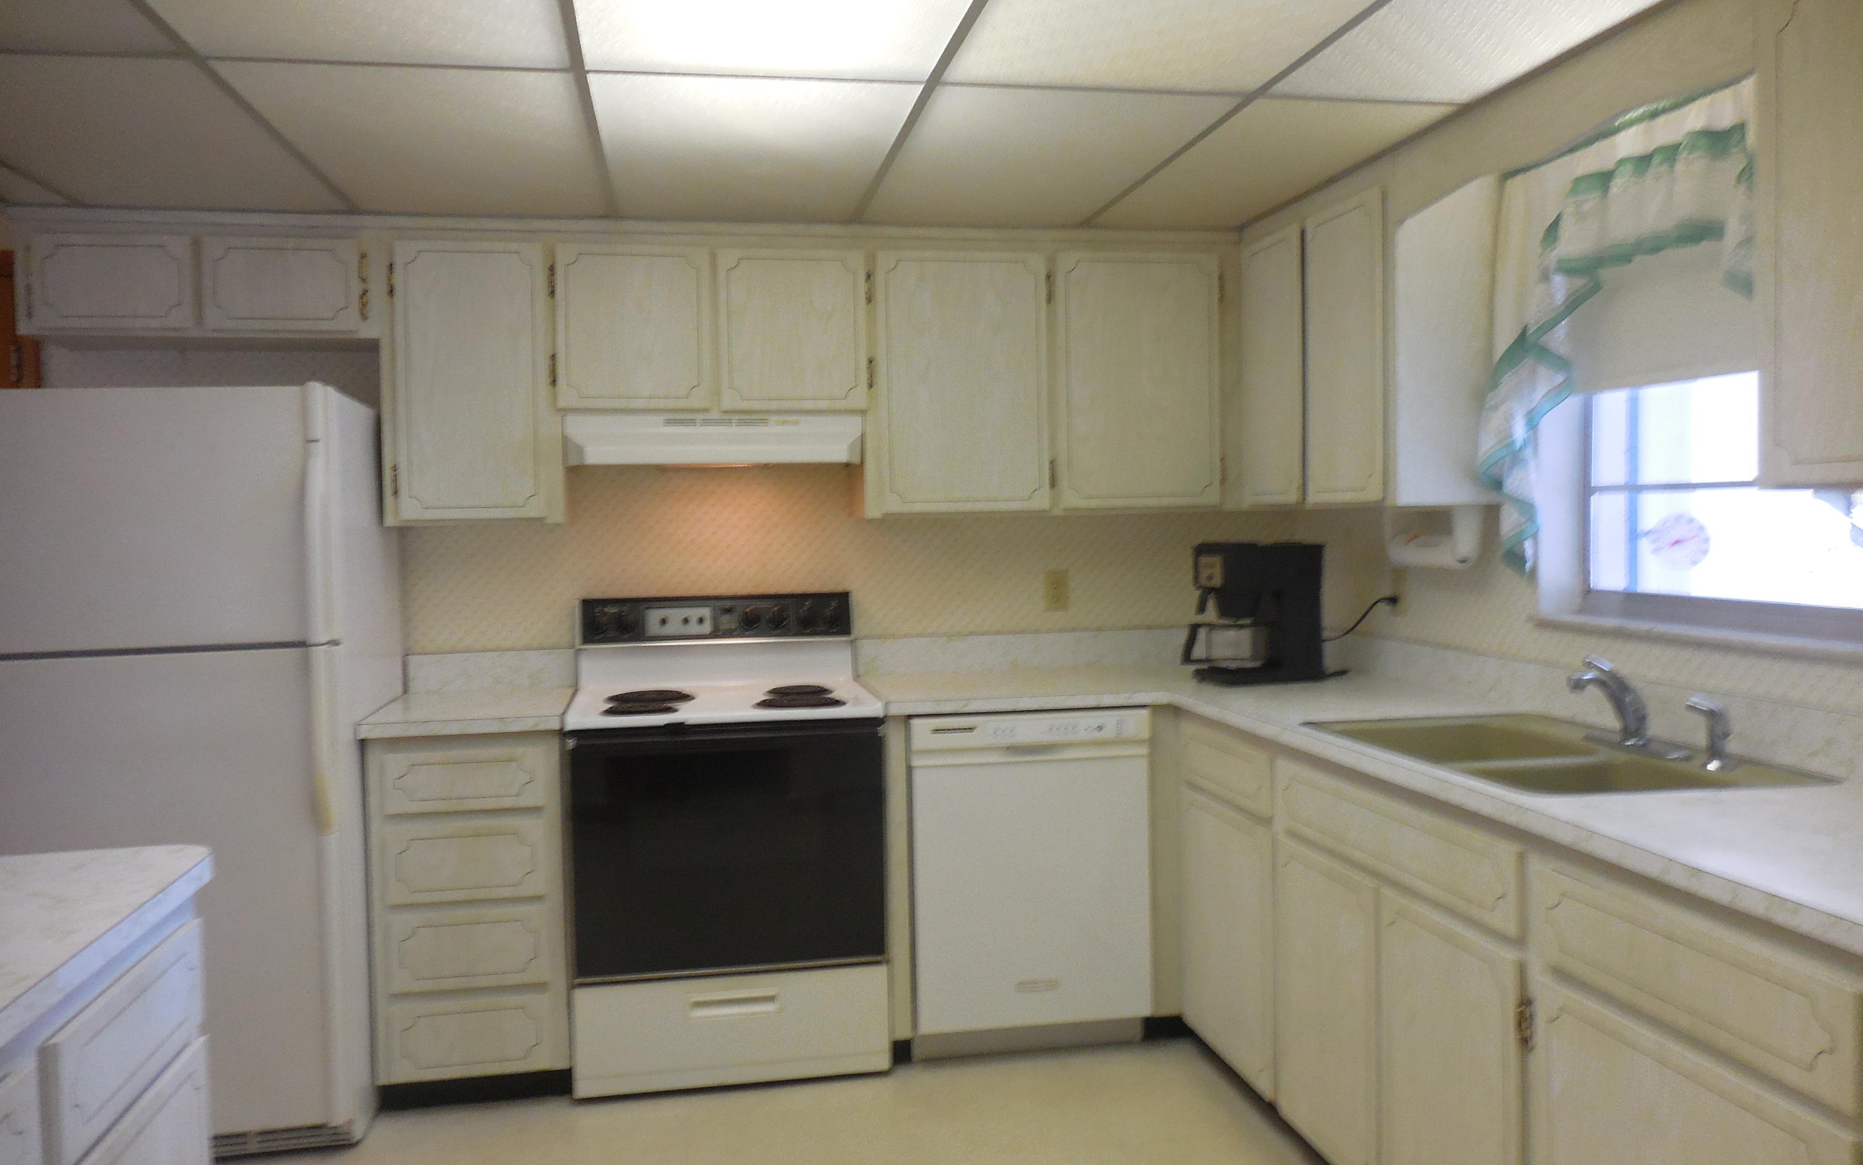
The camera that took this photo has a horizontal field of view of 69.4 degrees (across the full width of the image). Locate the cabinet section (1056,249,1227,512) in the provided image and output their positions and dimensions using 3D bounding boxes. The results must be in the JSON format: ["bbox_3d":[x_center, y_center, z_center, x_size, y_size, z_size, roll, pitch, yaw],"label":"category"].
[{"bbox_3d":[0.539,-0.552,3.839,0.470,0.712,0.330,-2,2,-10],"label":"cabinet section"}]

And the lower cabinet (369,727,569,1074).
[{"bbox_3d":[-1.127,0.747,3.419,0.435,0.815,0.610,-2,2,-10],"label":"lower cabinet"}]

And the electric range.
[{"bbox_3d":[-0.532,0.624,3.507,0.756,1.156,0.630,-2,2,-10],"label":"electric range"}]

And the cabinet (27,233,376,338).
[{"bbox_3d":[-1.784,-0.720,3.379,0.795,0.247,0.342,-2,2,-10],"label":"cabinet"}]

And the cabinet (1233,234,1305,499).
[{"bbox_3d":[1.027,-0.557,3.541,0.326,0.712,0.385,-2,2,-10],"label":"cabinet"}]

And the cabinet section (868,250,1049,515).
[{"bbox_3d":[0.050,-0.535,3.749,0.485,0.705,0.330,-2,2,-10],"label":"cabinet section"}]

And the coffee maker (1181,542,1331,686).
[{"bbox_3d":[0.842,0.080,3.580,0.345,0.365,0.180,-2,3,-18],"label":"coffee maker"}]

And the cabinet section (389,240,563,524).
[{"bbox_3d":[-1.163,-0.504,3.526,0.411,0.708,0.330,-2,2,-10],"label":"cabinet section"}]

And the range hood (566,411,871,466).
[{"bbox_3d":[-0.568,-0.367,3.549,0.756,0.138,0.470,-2,2,-10],"label":"range hood"}]

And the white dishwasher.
[{"bbox_3d":[0.205,0.720,3.646,0.609,0.820,0.600,-2,2,-10],"label":"white dishwasher"}]

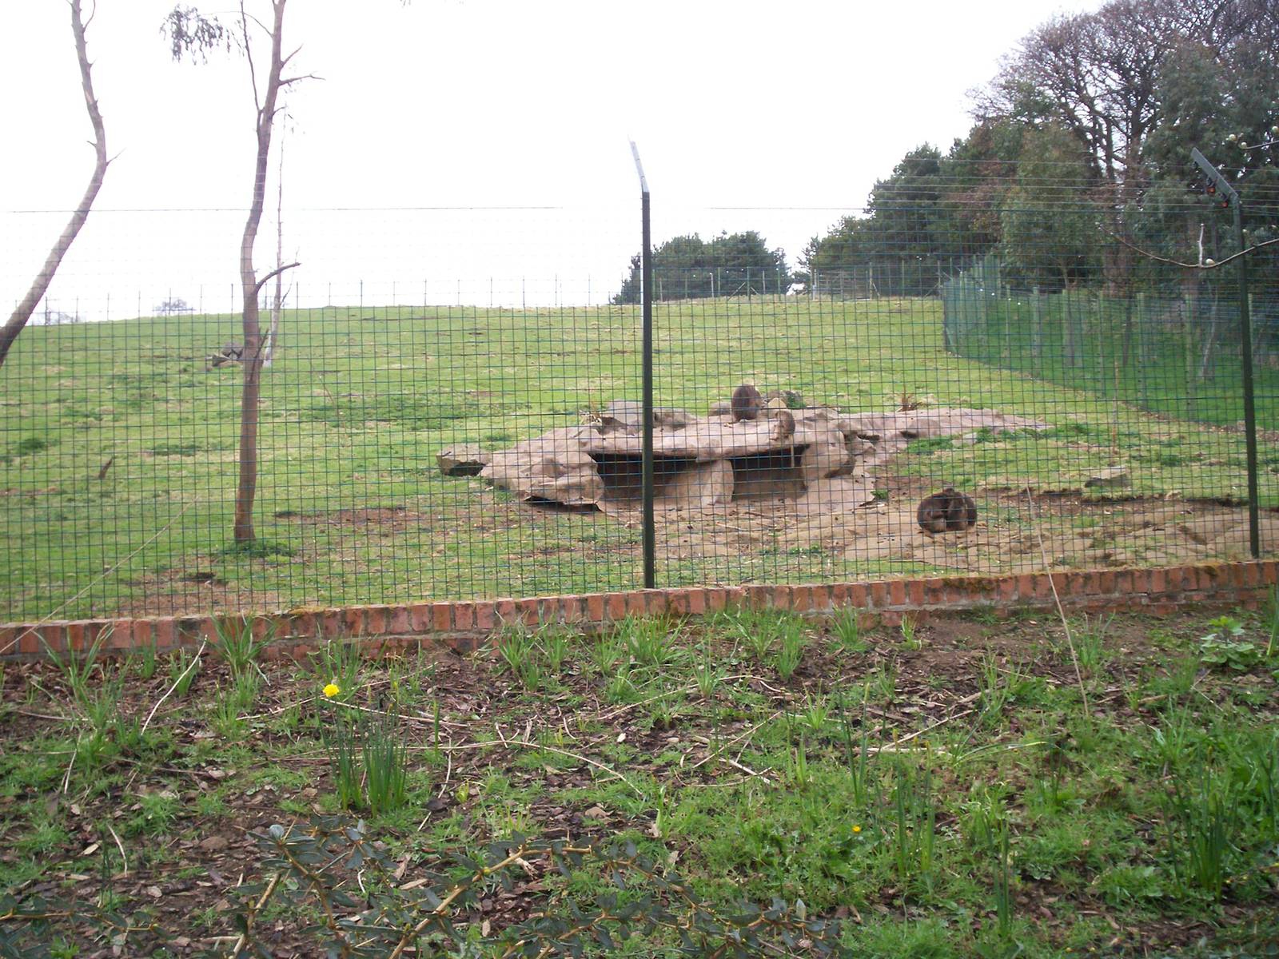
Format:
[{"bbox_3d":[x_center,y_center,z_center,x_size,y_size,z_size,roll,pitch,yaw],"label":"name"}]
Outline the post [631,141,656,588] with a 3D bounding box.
[{"bbox_3d":[0.005,-0.512,5.611,0.042,1.920,0.335,0,-2,-10],"label":"post"}]

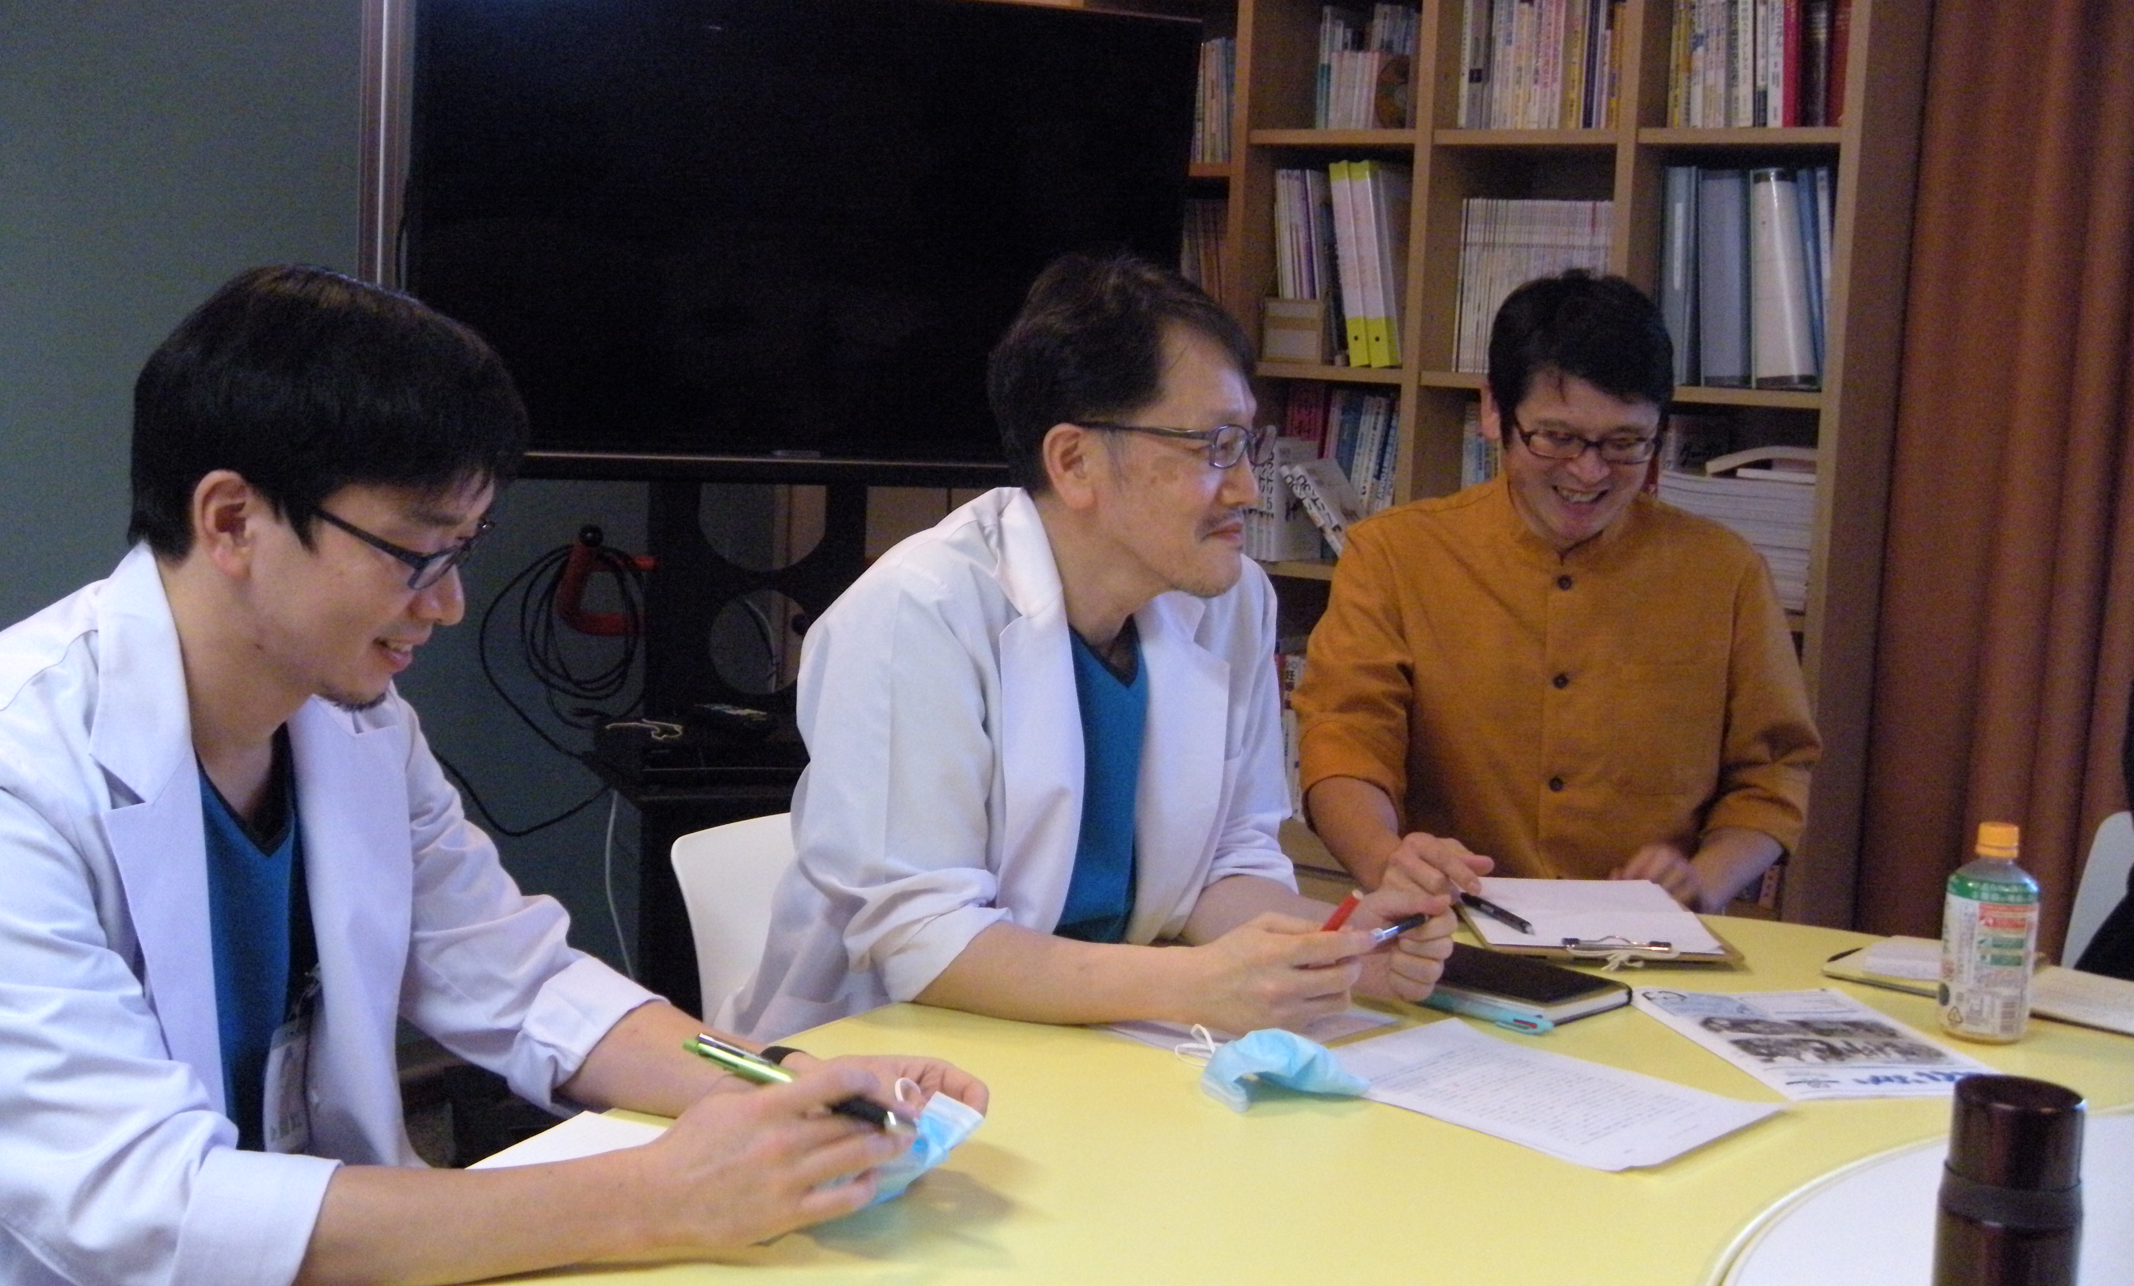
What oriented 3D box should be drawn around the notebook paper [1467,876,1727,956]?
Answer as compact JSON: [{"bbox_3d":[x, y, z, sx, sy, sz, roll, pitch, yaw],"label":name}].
[{"bbox_3d":[0.467,0.242,2.461,0.210,0.008,0.295,3,7,0],"label":"notebook paper"}]

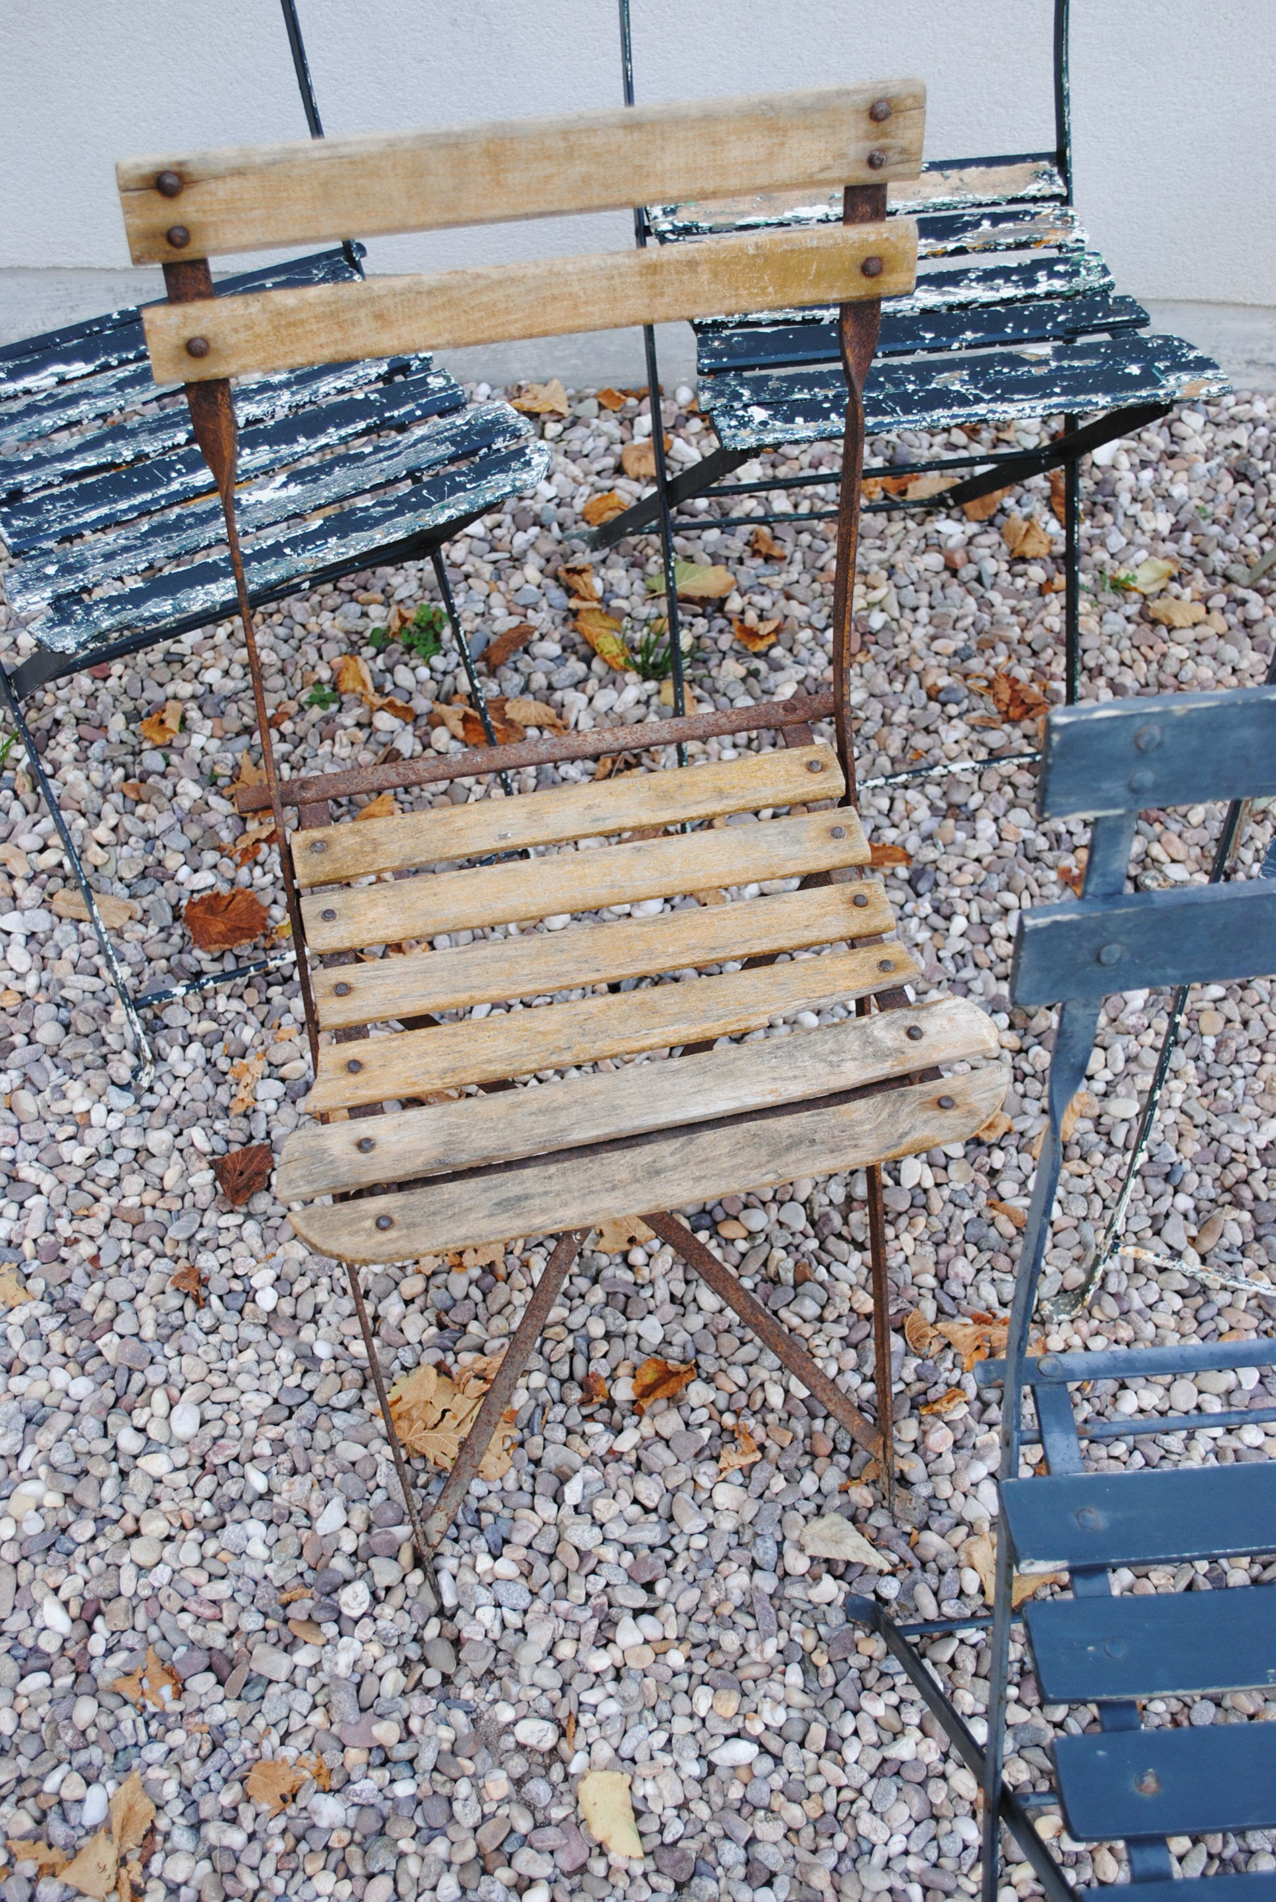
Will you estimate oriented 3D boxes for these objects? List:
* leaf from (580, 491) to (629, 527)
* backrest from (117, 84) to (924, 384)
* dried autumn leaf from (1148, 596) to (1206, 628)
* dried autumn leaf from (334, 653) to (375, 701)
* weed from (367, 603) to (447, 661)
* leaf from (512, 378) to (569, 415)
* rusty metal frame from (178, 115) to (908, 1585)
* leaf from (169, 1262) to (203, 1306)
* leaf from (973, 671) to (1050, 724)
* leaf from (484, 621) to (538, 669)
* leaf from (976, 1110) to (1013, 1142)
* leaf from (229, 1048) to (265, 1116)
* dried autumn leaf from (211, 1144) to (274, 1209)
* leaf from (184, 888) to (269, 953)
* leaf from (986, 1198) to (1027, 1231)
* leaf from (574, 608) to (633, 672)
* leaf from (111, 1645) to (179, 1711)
[{"bbox_3d":[-0.031,-0.439,1.895,0.045,0.025,0.030,2,60,-3],"label":"leaf"},{"bbox_3d":[-0.051,-0.362,0.956,0.398,0.111,0.034,-10,41,-9],"label":"backrest"},{"bbox_3d":[0.530,-0.331,1.872,0.056,0.018,0.024,9,60,2],"label":"dried autumn leaf"},{"bbox_3d":[-0.277,-0.271,1.873,0.034,0.020,0.047,-6,55,-6],"label":"dried autumn leaf"},{"bbox_3d":[-0.216,-0.300,1.795,0.070,0.040,0.048,2,60,-3],"label":"weed"},{"bbox_3d":[-0.100,-0.572,1.964,0.058,0.030,0.032,2,60,-3],"label":"leaf"},{"bbox_3d":[-0.019,0.028,1.157,0.382,0.838,0.506,-10,61,-9],"label":"rusty metal frame"},{"bbox_3d":[-0.346,0.261,1.494,0.033,0.011,0.021,30,59,18],"label":"leaf"},{"bbox_3d":[0.352,-0.238,1.800,0.074,0.030,0.046,2,60,-3],"label":"leaf"},{"bbox_3d":[-0.122,-0.290,1.806,0.062,0.020,0.023,-39,69,-22],"label":"leaf"},{"bbox_3d":[0.297,0.147,1.596,0.032,0.014,0.023,-16,56,-13],"label":"leaf"},{"bbox_3d":[-0.327,0.111,1.601,0.030,0.013,0.052,-8,55,-7],"label":"leaf"},{"bbox_3d":[-0.316,0.180,1.552,0.046,0.014,0.046,-24,58,-18],"label":"dried autumn leaf"},{"bbox_3d":[-0.365,-0.029,1.698,0.071,0.017,0.059,-13,56,-11],"label":"leaf"},{"bbox_3d":[0.300,0.214,1.550,0.033,0.010,0.013,22,56,13],"label":"leaf"},{"bbox_3d":[-0.028,-0.297,1.815,0.035,0.022,0.078,-31,67,-19],"label":"leaf"},{"bbox_3d":[-0.337,0.508,1.316,0.040,0.013,0.036,37,61,22],"label":"leaf"}]

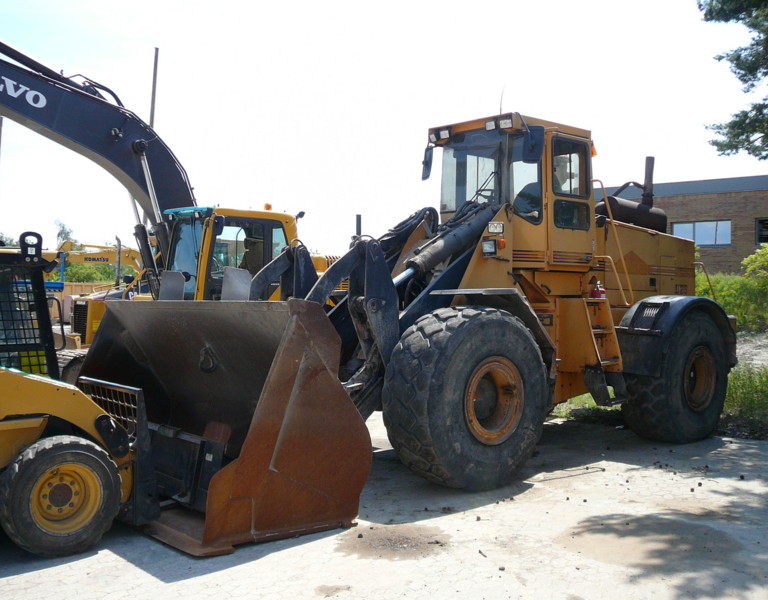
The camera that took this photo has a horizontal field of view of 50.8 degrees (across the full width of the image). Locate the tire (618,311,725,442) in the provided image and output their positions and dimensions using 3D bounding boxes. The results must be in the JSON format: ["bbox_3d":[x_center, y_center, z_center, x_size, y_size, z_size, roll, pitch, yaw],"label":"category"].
[{"bbox_3d":[3.456,0.900,9.585,1.580,1.580,0.630,1,0,-42],"label":"tire"}]

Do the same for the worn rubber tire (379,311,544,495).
[{"bbox_3d":[0.754,0.853,7.161,1.590,1.580,0.630,1,0,-42],"label":"worn rubber tire"}]

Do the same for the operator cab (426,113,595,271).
[{"bbox_3d":[1.447,-1.120,9.298,1.463,1.633,1.240,1,0,-42],"label":"operator cab"}]

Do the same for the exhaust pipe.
[{"bbox_3d":[3.622,-1.612,11.098,0.140,0.700,0.140,4,0,-42],"label":"exhaust pipe"}]

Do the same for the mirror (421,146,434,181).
[{"bbox_3d":[0.515,-1.599,9.476,0.070,0.400,0.220,6,-2,-15],"label":"mirror"}]

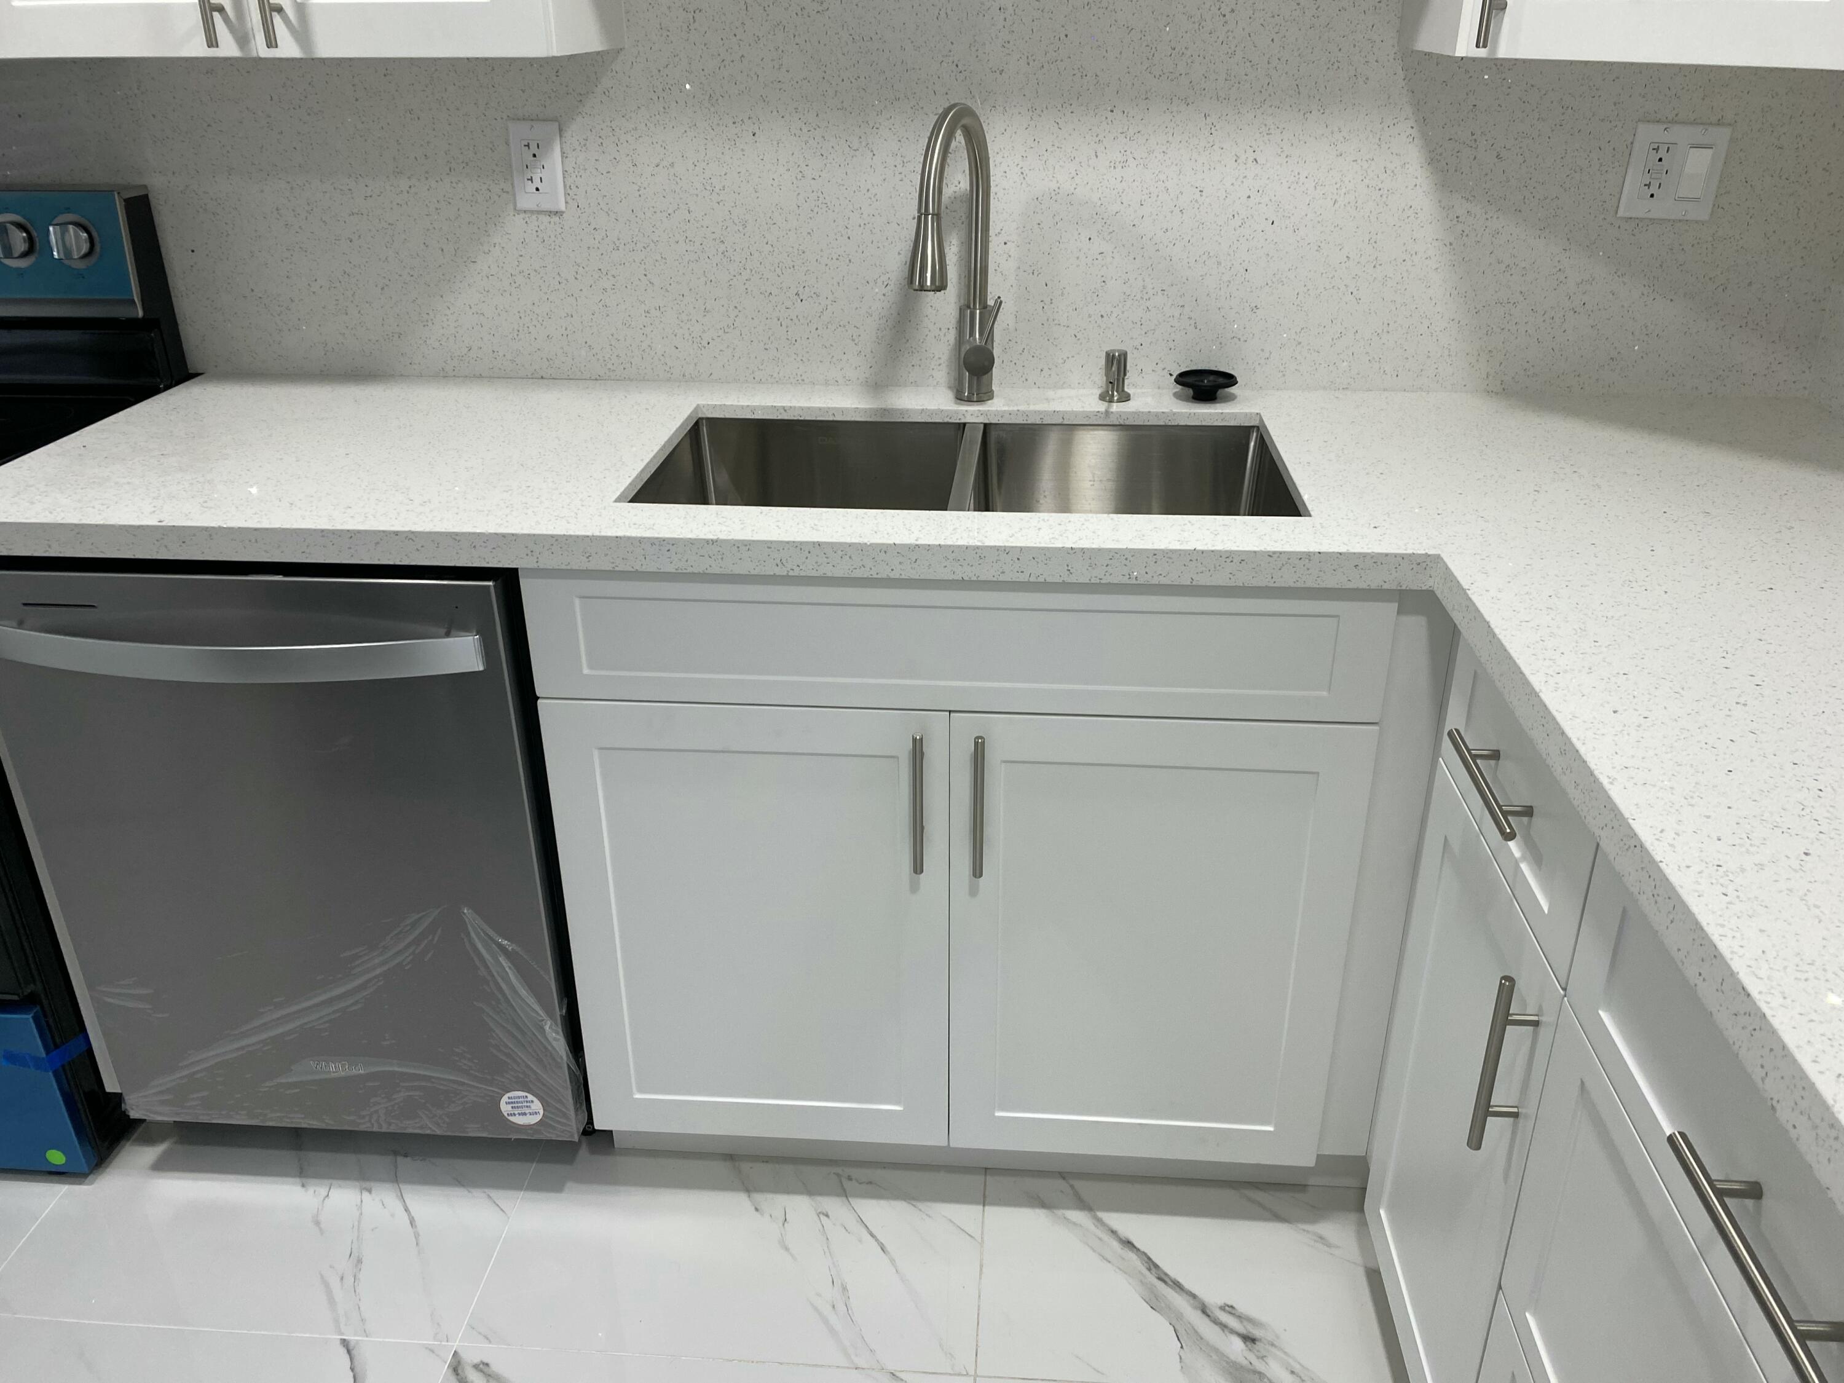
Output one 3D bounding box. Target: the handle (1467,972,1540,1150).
[{"bbox_3d":[0.476,0.309,1.129,0.036,0.169,0.013,2,26,5],"label":"handle"}]

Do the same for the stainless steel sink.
[{"bbox_3d":[0.055,-0.172,1.725,0.770,0.220,0.440,2,26,5],"label":"stainless steel sink"}]

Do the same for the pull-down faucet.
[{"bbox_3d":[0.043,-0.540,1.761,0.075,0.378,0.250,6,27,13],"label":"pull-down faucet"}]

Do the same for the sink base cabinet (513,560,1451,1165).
[{"bbox_3d":[0.074,0.141,1.868,0.945,0.865,0.580,2,26,5],"label":"sink base cabinet"}]

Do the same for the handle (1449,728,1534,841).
[{"bbox_3d":[0.488,0.076,1.181,0.036,0.013,0.170,2,26,5],"label":"handle"}]

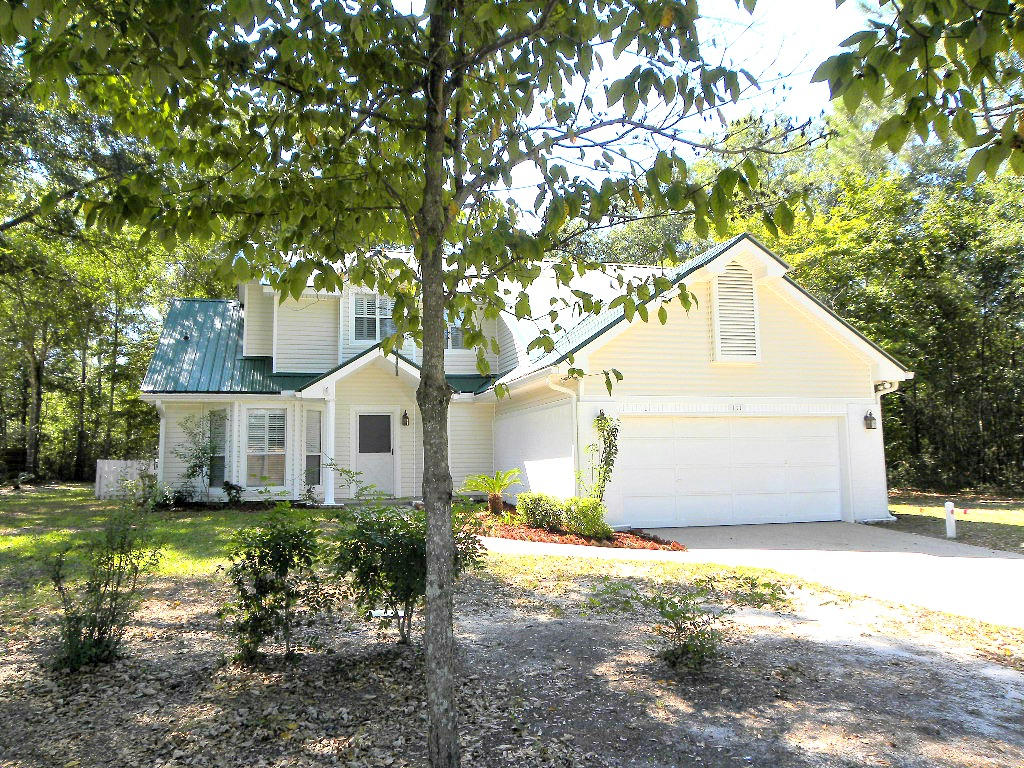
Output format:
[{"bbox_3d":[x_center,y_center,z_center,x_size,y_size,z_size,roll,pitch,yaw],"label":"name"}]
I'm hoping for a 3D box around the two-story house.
[{"bbox_3d":[-1.105,-0.506,20.161,15.540,7.600,13.750,1,-6,-15],"label":"two-story house"}]

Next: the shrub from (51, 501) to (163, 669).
[{"bbox_3d":[-3.034,1.493,5.792,0.810,1.203,0.770,2,-6,-27],"label":"shrub"}]

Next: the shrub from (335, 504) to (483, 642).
[{"bbox_3d":[-0.866,1.562,6.423,1.189,1.113,1.070,0,-5,-8],"label":"shrub"}]

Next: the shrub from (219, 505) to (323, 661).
[{"bbox_3d":[-1.833,1.496,5.887,0.750,1.178,0.713,1,-6,-17],"label":"shrub"}]

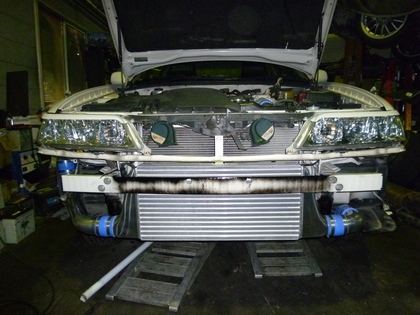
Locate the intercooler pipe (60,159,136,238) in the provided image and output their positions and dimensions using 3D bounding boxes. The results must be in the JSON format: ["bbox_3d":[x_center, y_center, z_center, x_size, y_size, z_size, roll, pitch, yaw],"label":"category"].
[{"bbox_3d":[-0.487,0.157,1.190,0.350,0.285,0.240,0,8,0],"label":"intercooler pipe"}]

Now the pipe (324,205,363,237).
[{"bbox_3d":[0.525,0.250,1.175,0.180,0.105,0.190,0,8,0],"label":"pipe"}]

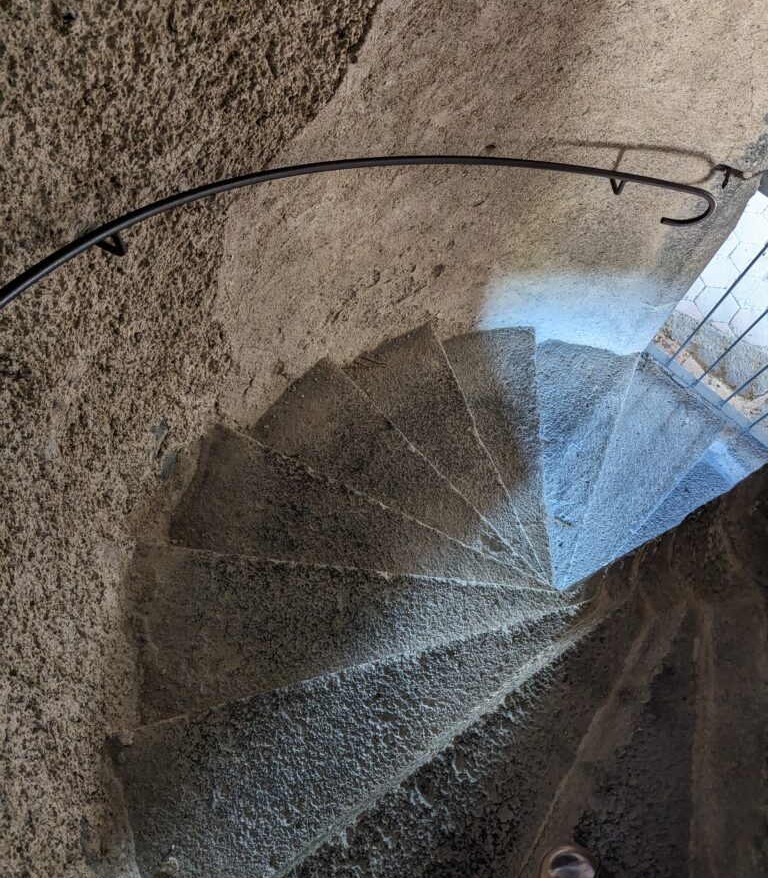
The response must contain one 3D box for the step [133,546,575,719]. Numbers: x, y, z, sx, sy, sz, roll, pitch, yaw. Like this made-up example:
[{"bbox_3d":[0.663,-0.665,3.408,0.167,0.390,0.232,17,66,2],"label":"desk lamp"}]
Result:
[{"bbox_3d":[-0.067,0.519,1.847,1.110,0.165,0.430,0,70,0],"label":"step"}]

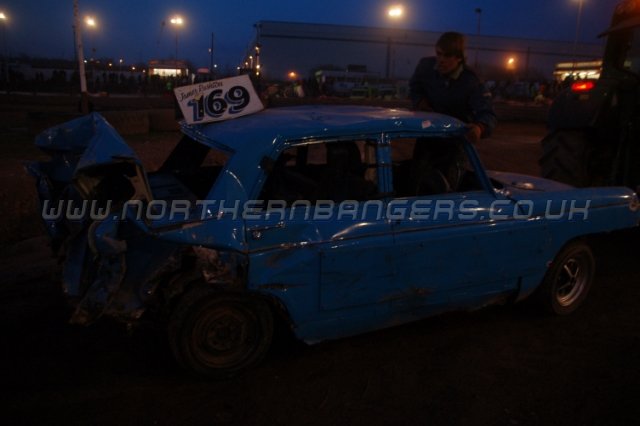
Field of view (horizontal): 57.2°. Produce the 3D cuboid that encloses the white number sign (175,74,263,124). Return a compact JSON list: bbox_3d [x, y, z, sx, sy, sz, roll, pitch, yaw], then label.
[{"bbox_3d":[-0.668,-0.769,3.930,0.571,0.265,0.020,-20,-8,-34],"label":"white number sign"}]

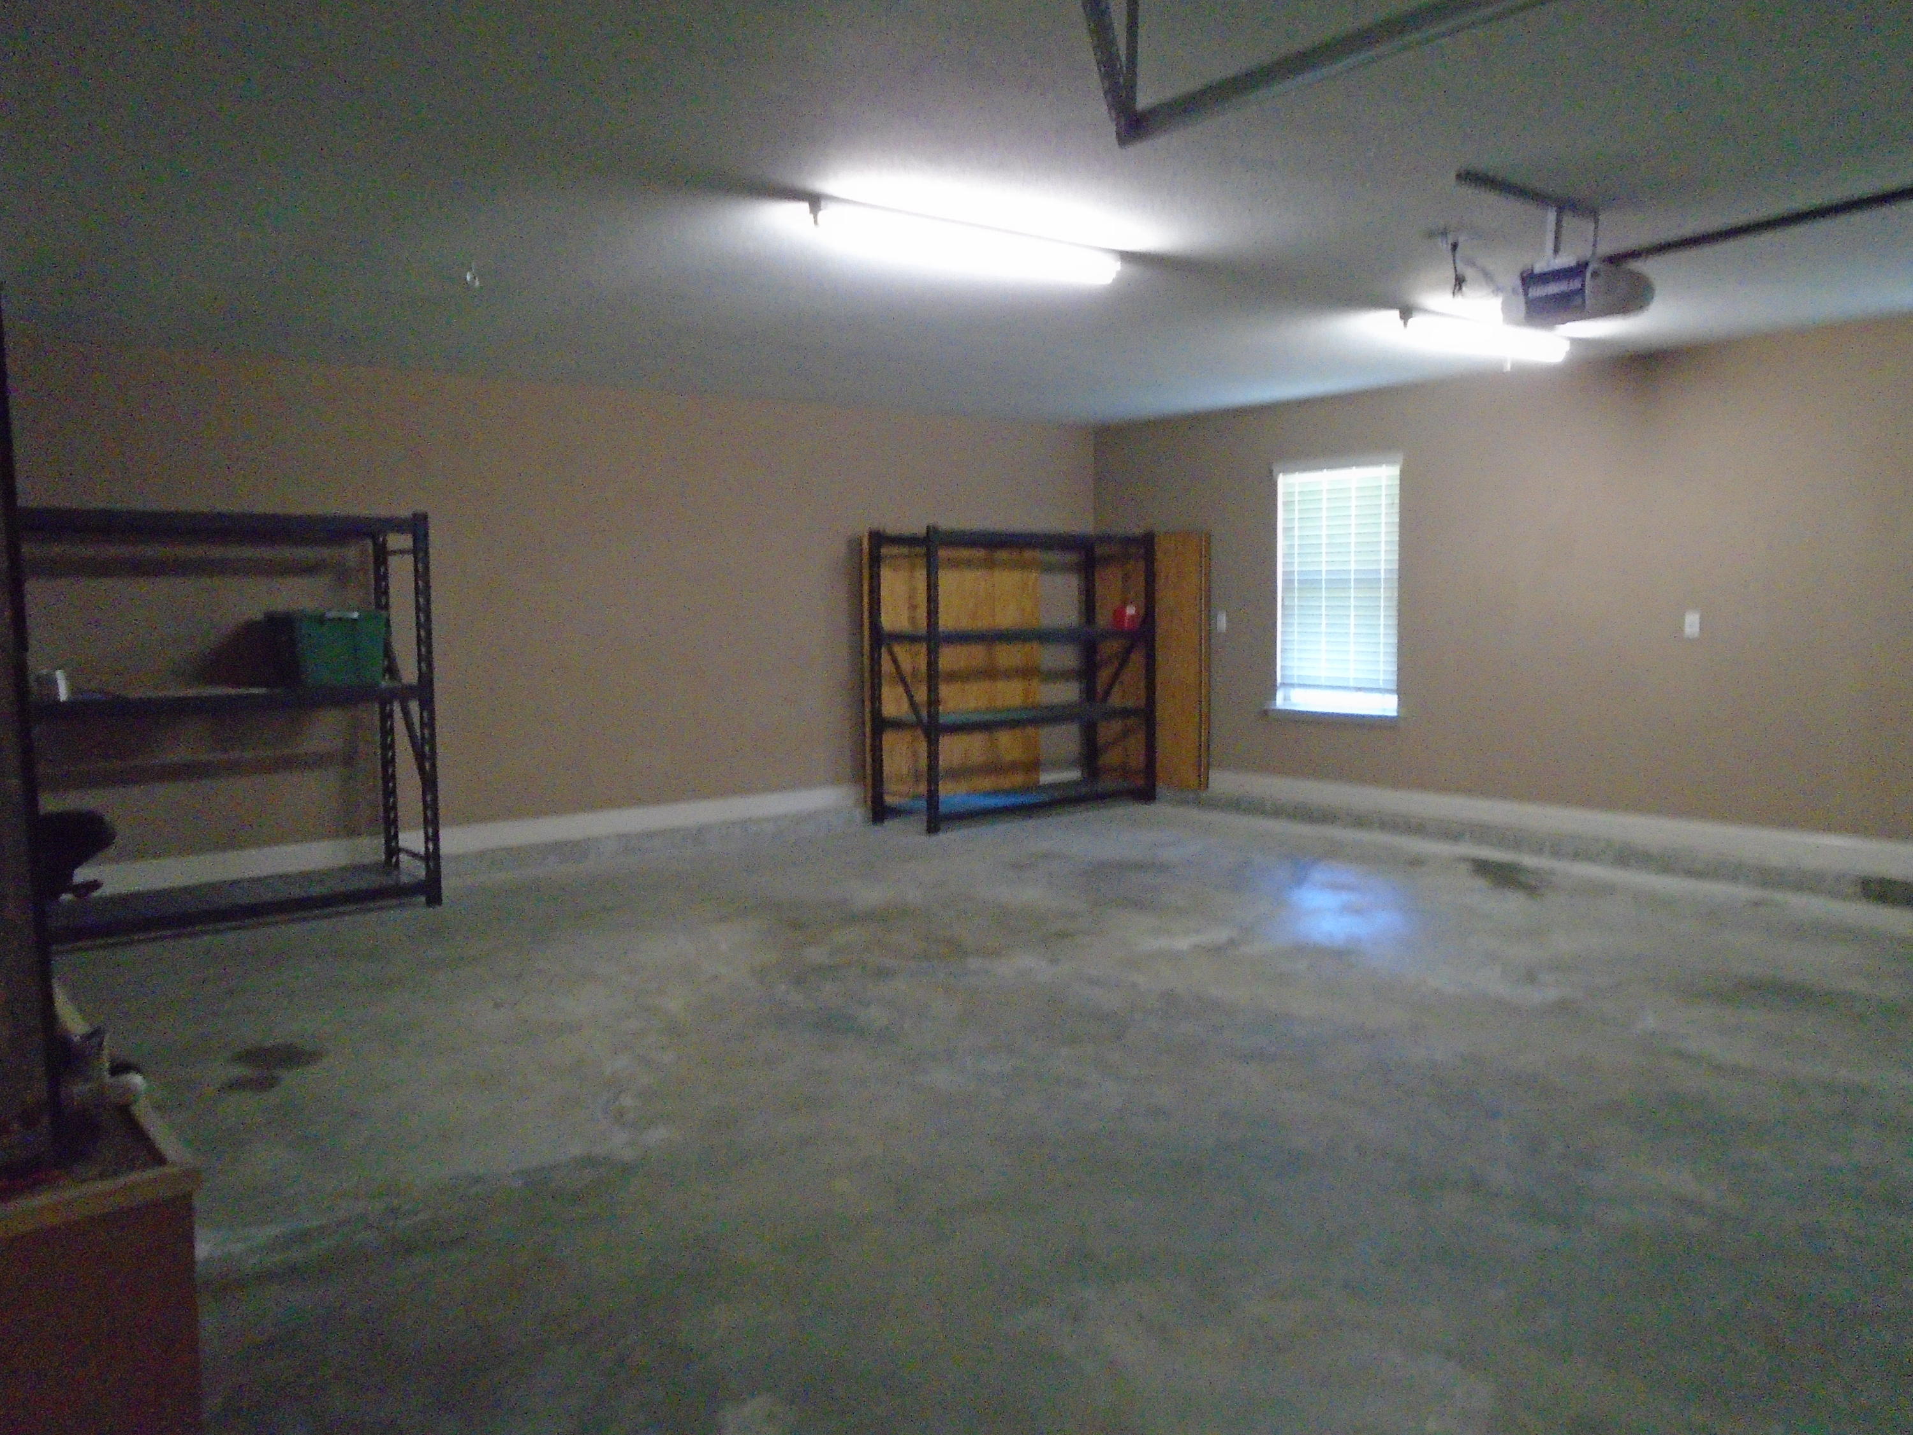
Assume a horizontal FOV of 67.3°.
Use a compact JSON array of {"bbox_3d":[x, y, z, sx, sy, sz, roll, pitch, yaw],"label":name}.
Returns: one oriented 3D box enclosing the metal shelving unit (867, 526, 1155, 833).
[{"bbox_3d":[0.405,-0.292,9.386,1.940,1.829,0.610,-5,6,-38],"label":"metal shelving unit"}]

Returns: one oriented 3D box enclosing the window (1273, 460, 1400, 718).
[{"bbox_3d":[2.319,-0.786,8.741,0.100,1.548,0.929,-5,6,-39],"label":"window"}]

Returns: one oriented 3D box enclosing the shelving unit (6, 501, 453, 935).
[{"bbox_3d":[-3.379,0.021,6.317,1.956,1.829,0.610,-5,6,-39],"label":"shelving unit"}]

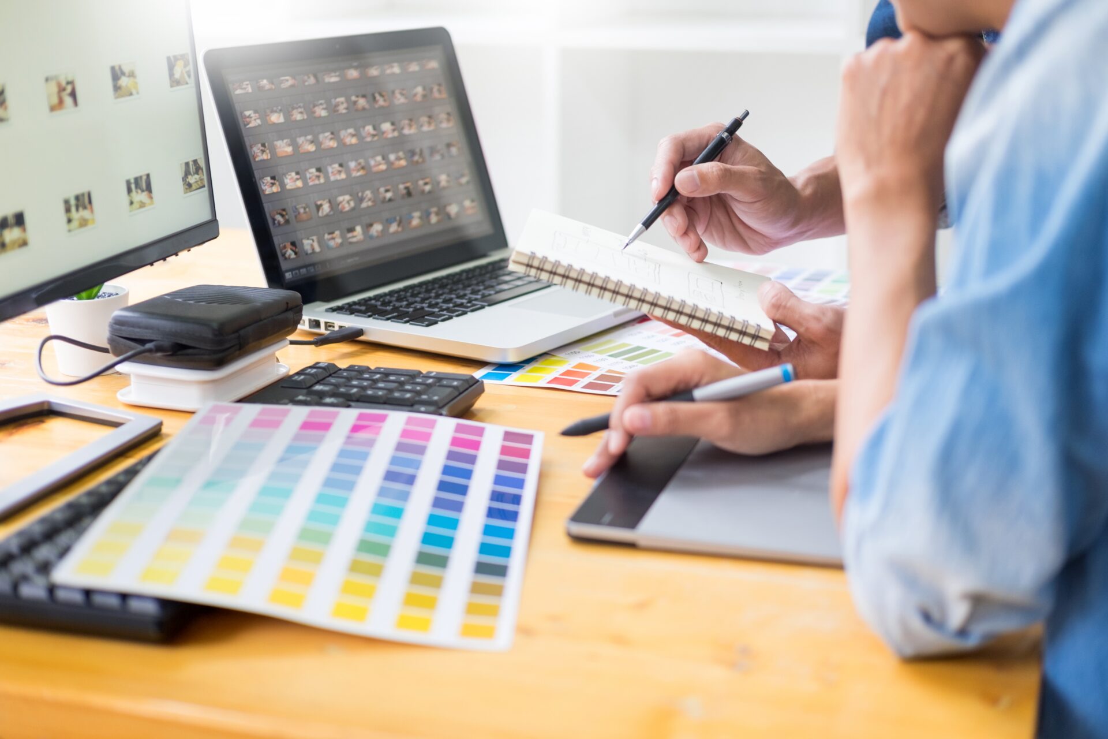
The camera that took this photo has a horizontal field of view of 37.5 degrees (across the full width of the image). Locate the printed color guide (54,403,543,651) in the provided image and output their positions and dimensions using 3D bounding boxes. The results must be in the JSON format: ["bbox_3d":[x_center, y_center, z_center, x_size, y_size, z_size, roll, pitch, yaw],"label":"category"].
[{"bbox_3d":[-0.116,0.069,0.870,0.210,0.014,0.297,7,16,0],"label":"printed color guide"}]

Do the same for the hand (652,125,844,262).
[{"bbox_3d":[0.134,-0.124,1.145,0.140,0.085,0.085,-8,17,-16],"label":"hand"}]

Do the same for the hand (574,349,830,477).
[{"bbox_3d":[0.092,0.025,0.970,0.155,0.062,0.085,-6,16,-19],"label":"hand"}]

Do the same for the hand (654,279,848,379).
[{"bbox_3d":[0.139,-0.029,1.125,0.150,0.058,0.090,8,16,-5],"label":"hand"}]

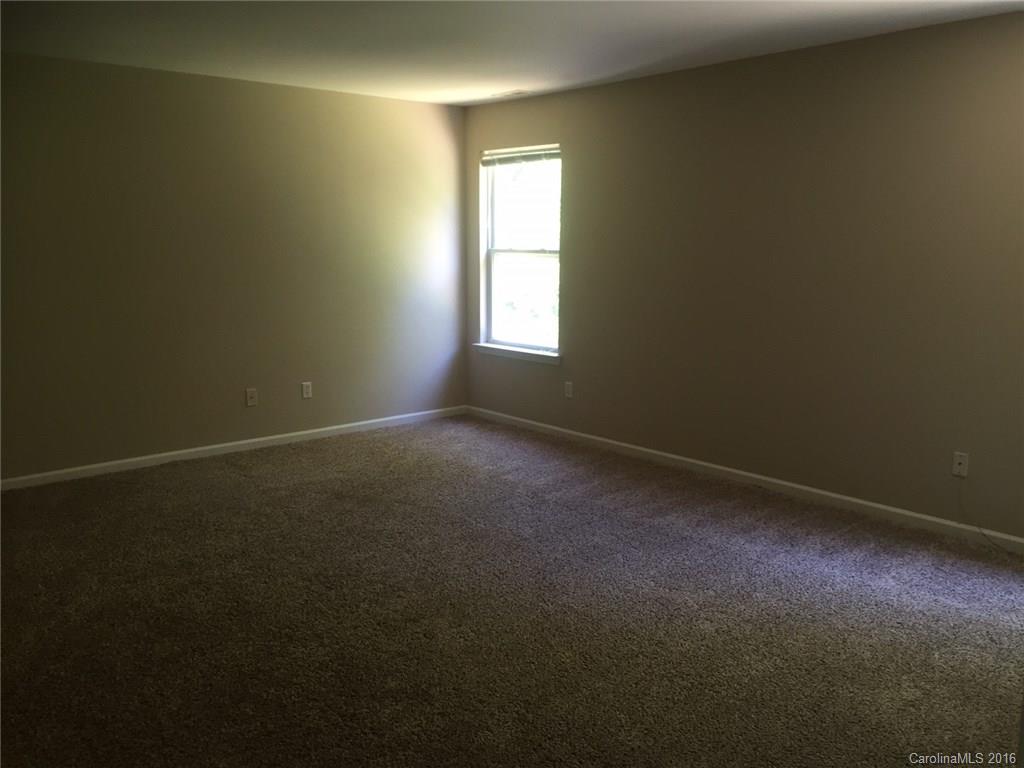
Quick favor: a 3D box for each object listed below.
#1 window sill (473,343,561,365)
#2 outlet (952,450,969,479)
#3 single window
[{"bbox_3d":[0.051,-0.241,6.556,0.105,0.067,1.010,-8,13,-40],"label":"window sill"},{"bbox_3d":[2.170,0.396,4.153,0.010,0.115,0.071,-8,13,-40],"label":"outlet"},{"bbox_3d":[0.081,-0.996,6.427,0.090,1.490,0.895,-8,13,-40],"label":"single window"}]

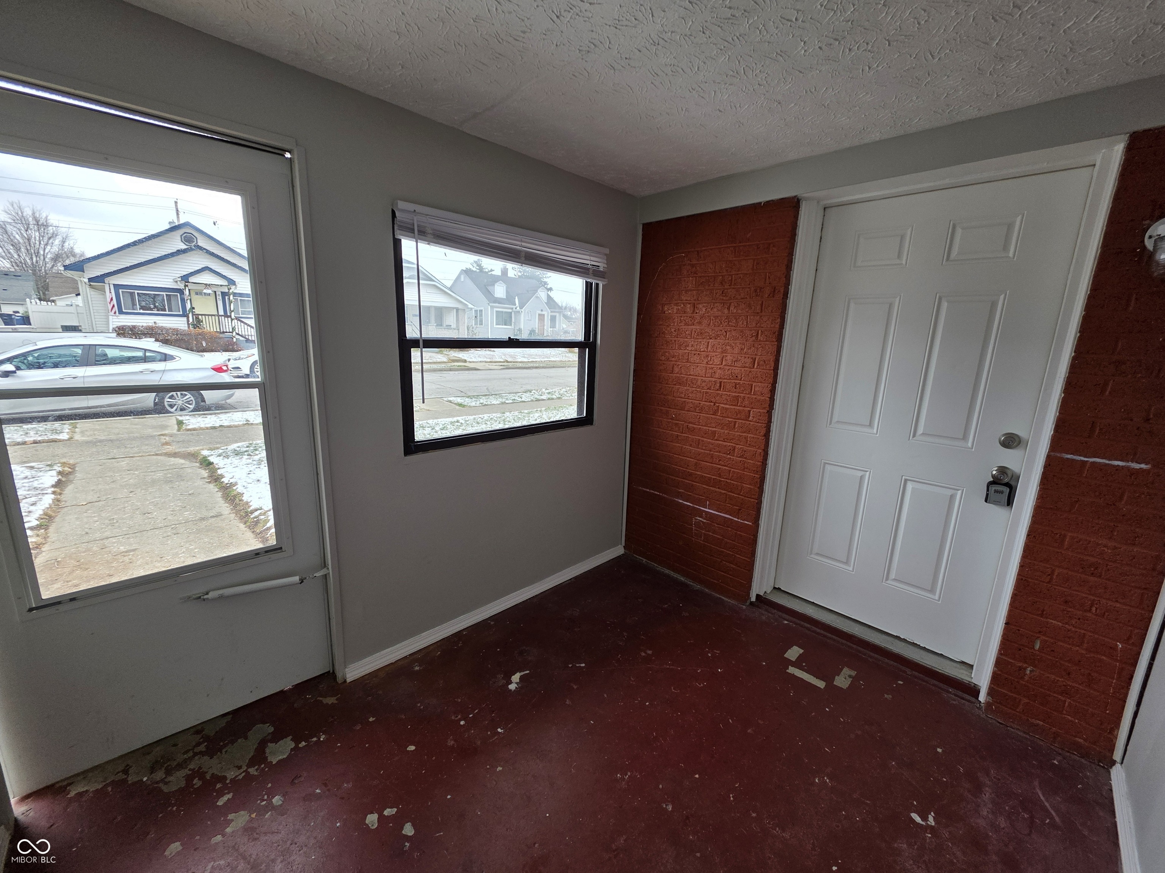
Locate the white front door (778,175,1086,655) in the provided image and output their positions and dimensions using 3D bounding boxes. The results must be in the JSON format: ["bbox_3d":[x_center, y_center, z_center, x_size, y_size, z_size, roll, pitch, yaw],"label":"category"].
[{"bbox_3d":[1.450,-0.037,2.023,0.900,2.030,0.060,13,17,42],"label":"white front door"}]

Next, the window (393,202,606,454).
[{"bbox_3d":[-0.335,-0.484,2.186,1.180,1.020,0.100,-10,17,-42],"label":"window"}]

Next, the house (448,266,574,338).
[{"bbox_3d":[-7.553,-12.869,42.974,8.600,6.800,10.000,-10,17,-42],"label":"house"}]

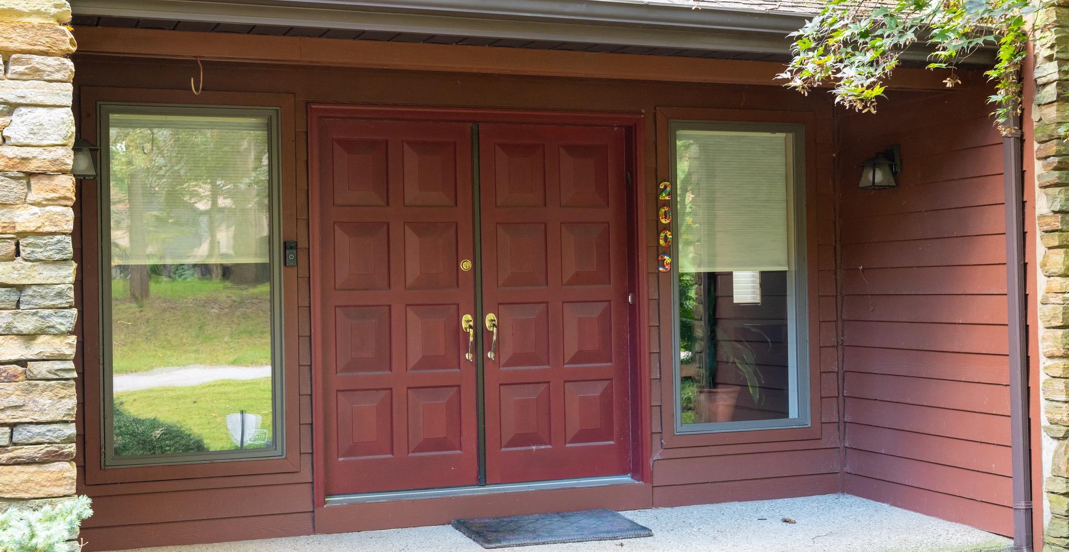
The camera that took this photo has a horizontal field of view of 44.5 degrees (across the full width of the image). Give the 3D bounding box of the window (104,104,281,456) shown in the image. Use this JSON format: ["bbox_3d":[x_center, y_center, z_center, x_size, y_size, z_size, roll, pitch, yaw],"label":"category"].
[{"bbox_3d":[-1.733,0.041,6.627,0.905,1.815,0.090,-1,-1,-19],"label":"window"}]

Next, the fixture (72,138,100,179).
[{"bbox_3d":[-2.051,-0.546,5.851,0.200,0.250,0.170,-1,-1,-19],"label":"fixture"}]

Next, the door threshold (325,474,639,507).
[{"bbox_3d":[-0.261,1.171,7.156,1.810,0.045,0.170,-1,-1,-19],"label":"door threshold"}]

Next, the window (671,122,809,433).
[{"bbox_3d":[1.195,0.004,7.634,0.895,1.800,0.090,-1,-1,-19],"label":"window"}]

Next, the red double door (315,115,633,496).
[{"bbox_3d":[-0.304,0.146,7.233,1.830,2.030,0.110,-1,-1,-19],"label":"red double door"}]

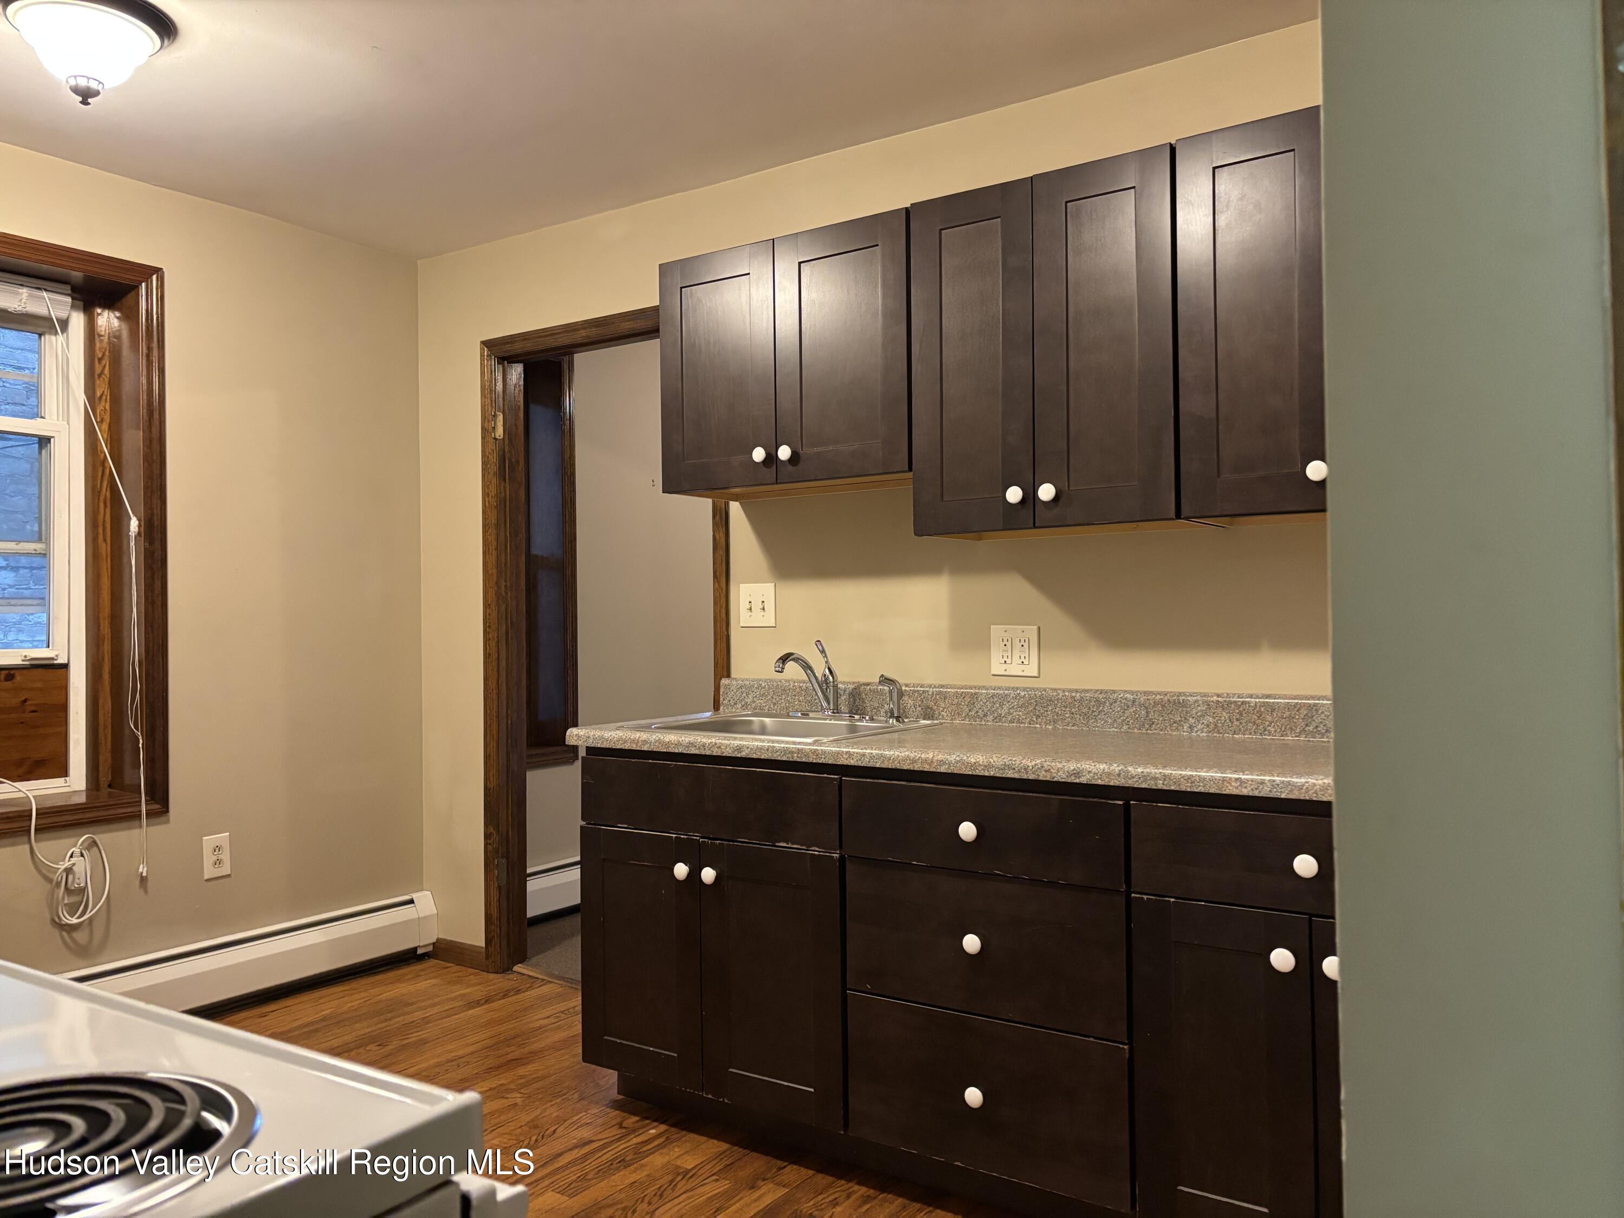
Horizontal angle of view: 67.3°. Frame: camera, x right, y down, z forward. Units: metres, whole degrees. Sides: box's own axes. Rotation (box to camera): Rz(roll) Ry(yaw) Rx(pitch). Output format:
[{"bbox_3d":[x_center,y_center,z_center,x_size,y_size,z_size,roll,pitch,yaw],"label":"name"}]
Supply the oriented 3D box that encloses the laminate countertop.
[{"bbox_3d":[0.428,0.256,2.670,2.054,0.128,0.641,-1,0,34],"label":"laminate countertop"}]

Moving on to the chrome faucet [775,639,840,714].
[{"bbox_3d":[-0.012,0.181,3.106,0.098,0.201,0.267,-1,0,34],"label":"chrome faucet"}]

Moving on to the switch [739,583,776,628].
[{"bbox_3d":[-0.156,-0.009,3.449,0.126,0.124,0.013,-1,0,34],"label":"switch"}]

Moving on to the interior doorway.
[{"bbox_3d":[-0.631,0.153,3.838,1.052,2.108,0.128,-1,0,34],"label":"interior doorway"}]

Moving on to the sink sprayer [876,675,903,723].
[{"bbox_3d":[0.197,0.226,3.053,0.041,0.122,0.088,-1,0,34],"label":"sink sprayer"}]

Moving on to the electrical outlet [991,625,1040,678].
[{"bbox_3d":[0.499,0.106,3.004,0.127,0.125,0.009,-1,0,34],"label":"electrical outlet"}]

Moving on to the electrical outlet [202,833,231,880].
[{"bbox_3d":[-1.782,0.746,3.661,0.009,0.125,0.080,-1,0,34],"label":"electrical outlet"}]

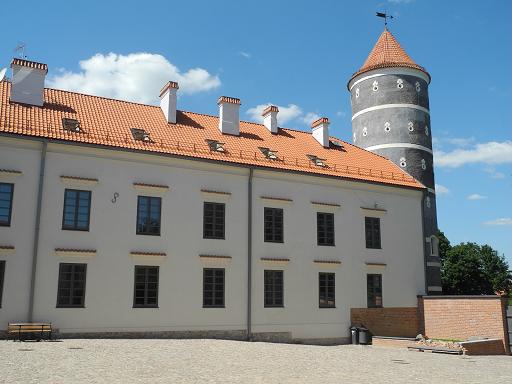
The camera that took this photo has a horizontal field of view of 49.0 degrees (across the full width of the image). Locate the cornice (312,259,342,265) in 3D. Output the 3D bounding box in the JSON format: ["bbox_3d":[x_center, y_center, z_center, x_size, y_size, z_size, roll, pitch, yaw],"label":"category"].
[{"bbox_3d":[4.022,3.979,31.341,1.795,0.260,0.220,6,-13,-28],"label":"cornice"}]

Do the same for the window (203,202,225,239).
[{"bbox_3d":[-2.129,1.462,28.634,1.178,1.870,0.140,6,-13,-28],"label":"window"}]

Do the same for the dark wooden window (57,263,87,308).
[{"bbox_3d":[-9.132,4.641,27.914,1.323,2.167,0.180,6,-13,-28],"label":"dark wooden window"}]

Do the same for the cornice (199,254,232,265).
[{"bbox_3d":[-2.032,3.355,28.127,1.720,0.320,0.220,6,-13,-28],"label":"cornice"}]

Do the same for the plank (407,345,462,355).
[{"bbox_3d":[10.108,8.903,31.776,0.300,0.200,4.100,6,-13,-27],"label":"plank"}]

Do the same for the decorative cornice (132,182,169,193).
[{"bbox_3d":[-5.538,-0.196,29.738,1.940,0.340,0.250,6,-13,-27],"label":"decorative cornice"}]

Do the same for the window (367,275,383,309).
[{"bbox_3d":[7.494,6.264,35.469,1.208,2.086,0.150,6,-13,-27],"label":"window"}]

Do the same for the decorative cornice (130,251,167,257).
[{"bbox_3d":[-5.692,3.353,29.867,1.924,0.240,0.250,6,-13,-28],"label":"decorative cornice"}]

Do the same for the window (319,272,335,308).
[{"bbox_3d":[4.420,6.089,35.034,1.323,2.167,0.180,6,-13,-28],"label":"window"}]

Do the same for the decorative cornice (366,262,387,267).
[{"bbox_3d":[7.583,4.660,35.663,1.710,0.250,0.250,6,-13,-27],"label":"decorative cornice"}]

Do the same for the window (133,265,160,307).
[{"bbox_3d":[-5.793,4.998,29.668,1.323,2.167,0.180,6,-13,-28],"label":"window"}]

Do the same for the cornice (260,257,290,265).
[{"bbox_3d":[1.018,3.674,29.745,1.683,0.300,0.220,6,-13,-28],"label":"cornice"}]

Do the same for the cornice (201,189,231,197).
[{"bbox_3d":[-2.229,0.134,31.416,1.850,0.330,0.250,6,-13,-27],"label":"cornice"}]

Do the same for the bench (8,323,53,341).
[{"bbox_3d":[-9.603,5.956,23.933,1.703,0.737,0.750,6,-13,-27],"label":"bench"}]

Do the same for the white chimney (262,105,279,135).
[{"bbox_3d":[1.089,-5.055,40.583,0.660,1.992,1.200,6,-13,-28],"label":"white chimney"}]

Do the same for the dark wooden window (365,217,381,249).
[{"bbox_3d":[6.950,2.442,33.444,1.178,1.870,0.140,6,-13,-28],"label":"dark wooden window"}]

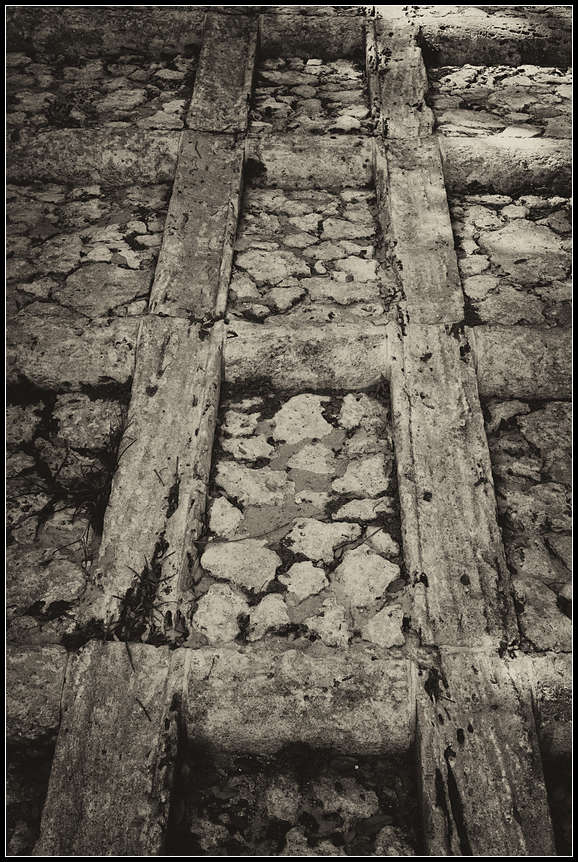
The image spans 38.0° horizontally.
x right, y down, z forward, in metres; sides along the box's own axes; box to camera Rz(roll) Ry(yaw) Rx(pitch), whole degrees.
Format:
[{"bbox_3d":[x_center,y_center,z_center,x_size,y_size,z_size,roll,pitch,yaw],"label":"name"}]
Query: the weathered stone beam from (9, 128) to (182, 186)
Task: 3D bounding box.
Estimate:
[{"bbox_3d":[-0.692,-0.900,2.803,0.660,0.140,0.170,2,37,-1],"label":"weathered stone beam"}]

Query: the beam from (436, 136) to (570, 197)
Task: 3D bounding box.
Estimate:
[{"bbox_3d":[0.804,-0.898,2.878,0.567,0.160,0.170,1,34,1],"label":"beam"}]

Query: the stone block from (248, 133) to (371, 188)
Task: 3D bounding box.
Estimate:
[{"bbox_3d":[0.066,-0.900,2.836,0.432,0.140,0.170,2,37,-1],"label":"stone block"}]

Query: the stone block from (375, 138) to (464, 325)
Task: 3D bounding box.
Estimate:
[{"bbox_3d":[0.395,-0.606,2.619,0.210,0.120,0.927,2,50,-1],"label":"stone block"}]

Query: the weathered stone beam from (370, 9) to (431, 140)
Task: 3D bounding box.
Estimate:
[{"bbox_3d":[0.426,-1.353,3.288,0.228,0.130,1.020,1,49,1],"label":"weathered stone beam"}]

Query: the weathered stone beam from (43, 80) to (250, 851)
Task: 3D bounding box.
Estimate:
[{"bbox_3d":[-0.280,-0.192,2.245,0.220,0.120,2.962,2,50,-1],"label":"weathered stone beam"}]

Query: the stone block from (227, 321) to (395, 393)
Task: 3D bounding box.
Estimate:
[{"bbox_3d":[0.044,-0.189,2.237,0.448,0.150,0.160,1,34,1],"label":"stone block"}]

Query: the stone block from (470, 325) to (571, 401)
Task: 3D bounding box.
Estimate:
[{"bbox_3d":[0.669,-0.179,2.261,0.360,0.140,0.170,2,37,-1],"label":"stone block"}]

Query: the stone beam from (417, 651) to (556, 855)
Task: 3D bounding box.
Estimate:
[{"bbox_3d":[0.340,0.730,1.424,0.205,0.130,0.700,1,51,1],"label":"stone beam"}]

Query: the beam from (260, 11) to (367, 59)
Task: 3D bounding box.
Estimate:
[{"bbox_3d":[0.092,-1.604,3.424,0.432,0.140,0.170,2,37,-1],"label":"beam"}]

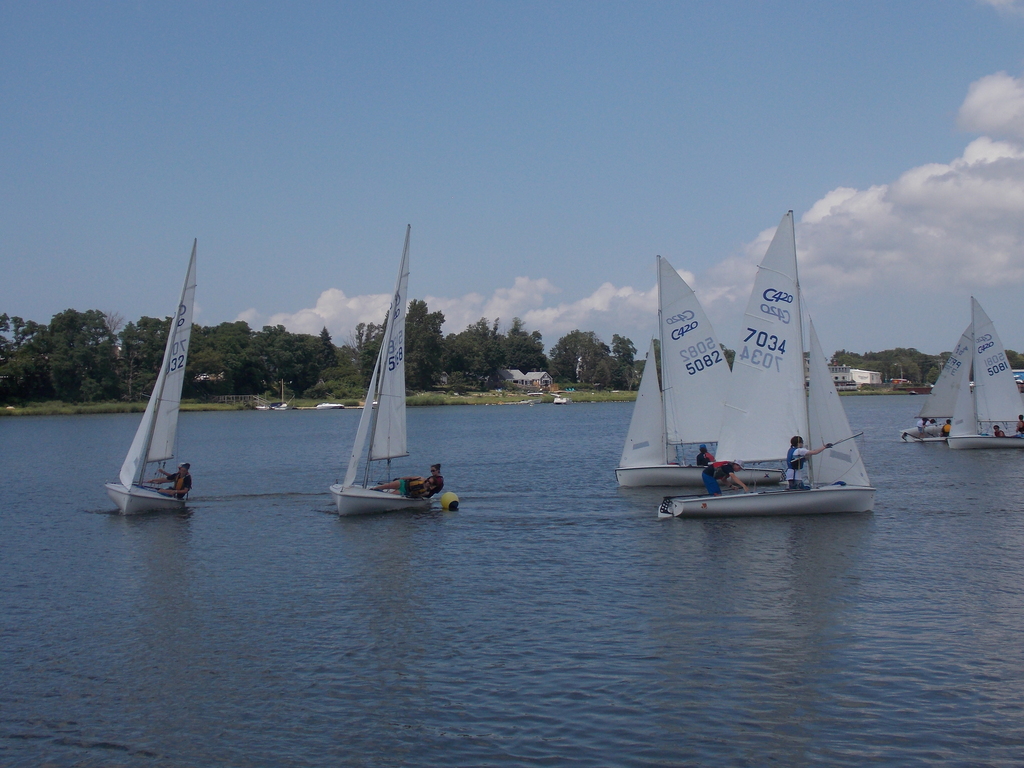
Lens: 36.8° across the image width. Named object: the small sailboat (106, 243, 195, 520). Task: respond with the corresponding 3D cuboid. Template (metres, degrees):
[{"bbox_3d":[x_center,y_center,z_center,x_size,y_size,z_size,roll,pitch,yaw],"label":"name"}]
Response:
[{"bbox_3d":[-7.521,-0.165,33.923,1.700,6.101,4.470,12,-1,-4],"label":"small sailboat"}]

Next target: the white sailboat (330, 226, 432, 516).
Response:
[{"bbox_3d":[-2.397,-0.255,32.314,1.700,6.101,4.470,10,2,15],"label":"white sailboat"}]

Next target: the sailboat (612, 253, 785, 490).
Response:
[{"bbox_3d":[4.779,-0.325,39.895,4.470,6.101,1.750,-2,5,6],"label":"sailboat"}]

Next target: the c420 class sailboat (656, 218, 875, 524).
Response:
[{"bbox_3d":[4.827,-0.374,29.750,4.470,6.101,1.750,-1,-6,-13],"label":"c420 class sailboat"}]

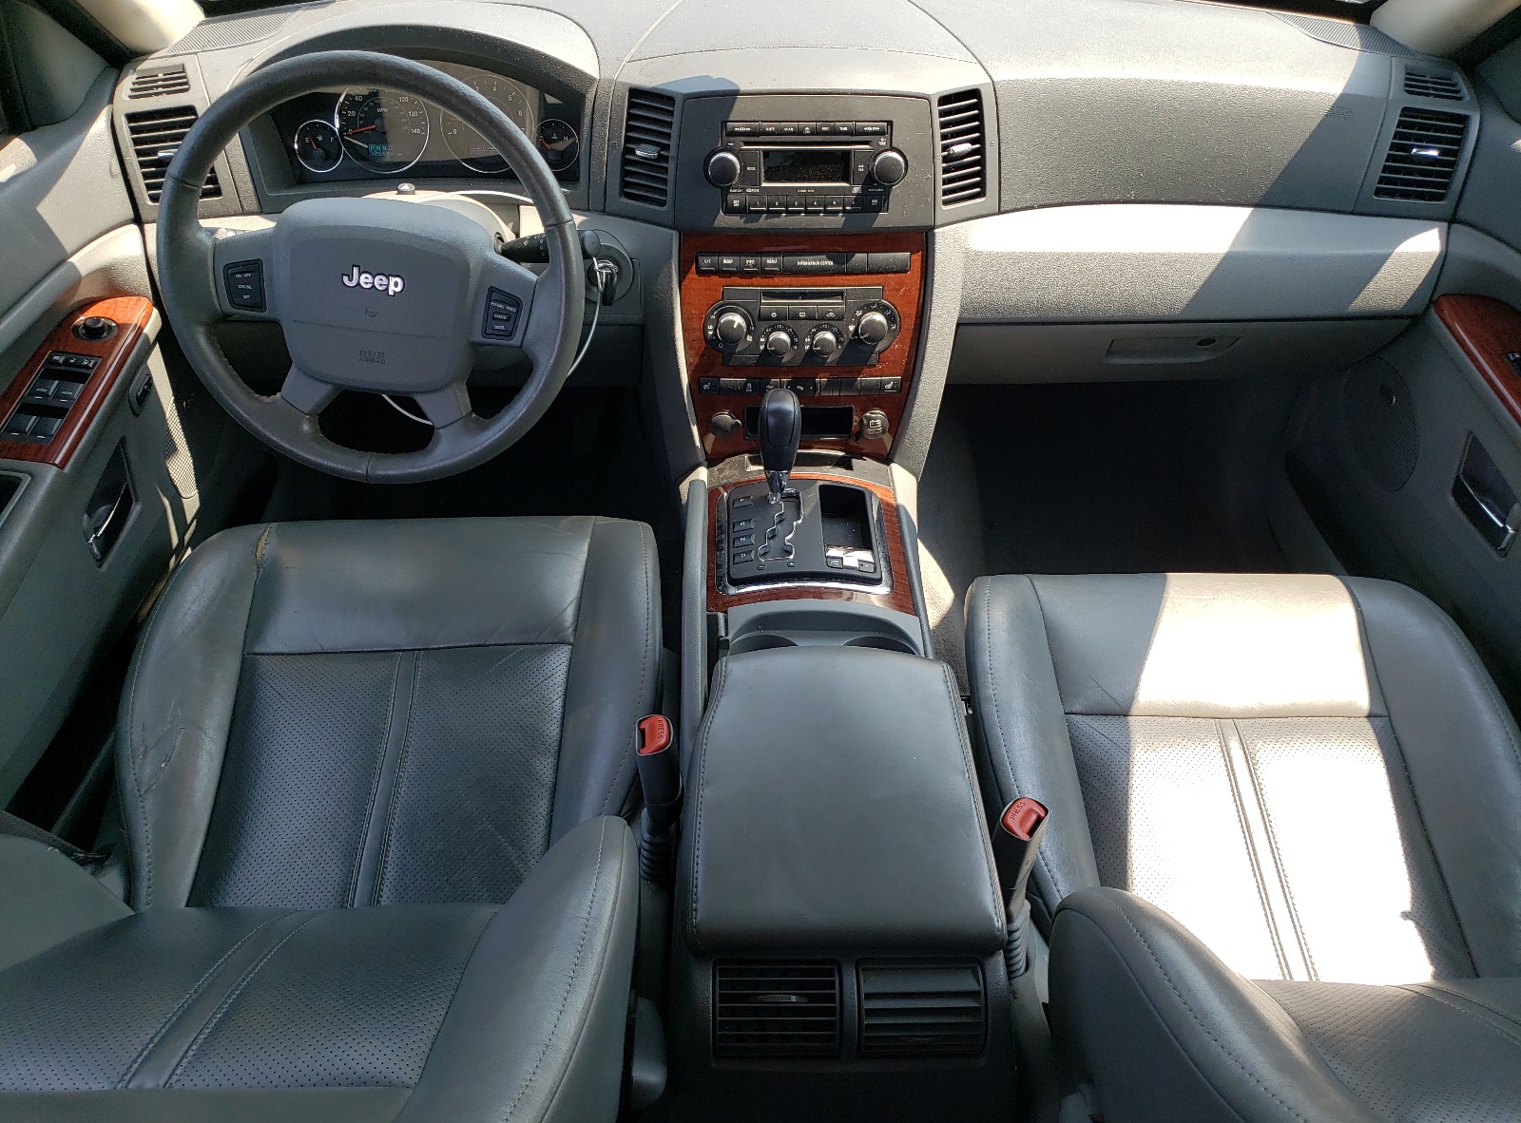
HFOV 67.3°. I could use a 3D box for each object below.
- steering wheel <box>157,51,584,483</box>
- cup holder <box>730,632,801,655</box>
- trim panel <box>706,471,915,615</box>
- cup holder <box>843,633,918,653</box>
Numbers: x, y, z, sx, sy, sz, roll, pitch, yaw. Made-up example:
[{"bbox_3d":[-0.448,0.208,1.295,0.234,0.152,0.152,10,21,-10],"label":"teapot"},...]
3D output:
[{"bbox_3d":[-0.350,-0.258,1.044,0.382,0.382,0.115,5,19,-3],"label":"steering wheel"},{"bbox_3d":[0.004,0.116,1.012,0.083,0.070,0.083,0,40,0],"label":"cup holder"},{"bbox_3d":[0.044,-0.020,1.092,0.190,0.028,0.180,0,44,0],"label":"trim panel"},{"bbox_3d":[0.104,0.116,1.012,0.083,0.070,0.083,0,40,0],"label":"cup holder"}]

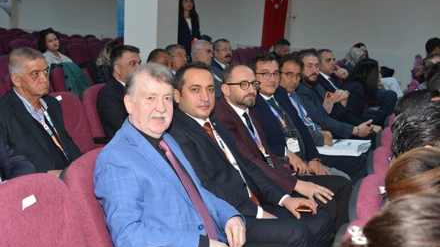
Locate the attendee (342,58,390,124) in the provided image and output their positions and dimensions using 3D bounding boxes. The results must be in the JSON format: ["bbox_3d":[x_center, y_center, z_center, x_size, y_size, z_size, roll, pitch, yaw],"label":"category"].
[{"bbox_3d":[1.232,-0.022,5.691,0.830,1.170,0.480,4,9,11],"label":"attendee"}]

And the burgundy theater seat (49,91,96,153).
[{"bbox_3d":[-0.781,0.310,3.688,0.600,0.960,0.550,6,10,19],"label":"burgundy theater seat"}]

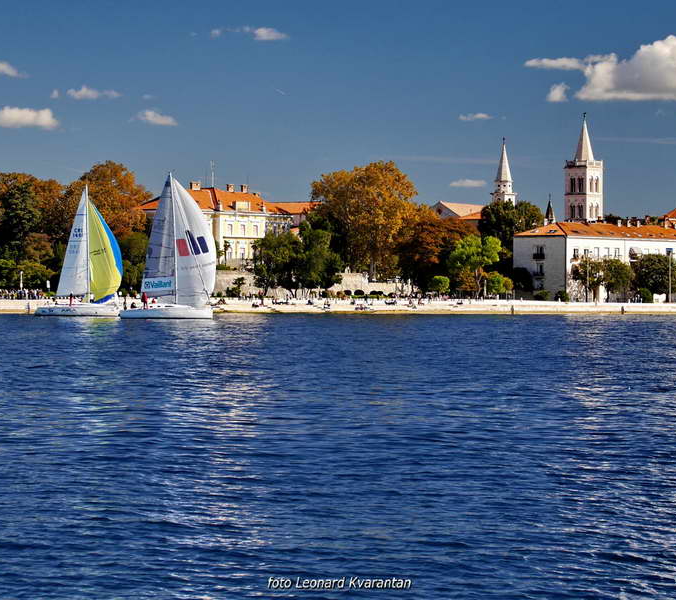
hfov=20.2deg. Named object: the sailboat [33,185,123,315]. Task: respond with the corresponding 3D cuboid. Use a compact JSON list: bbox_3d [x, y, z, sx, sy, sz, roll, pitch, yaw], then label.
[{"bbox_3d":[-33.140,-6.230,242.000,10.900,16.660,3.700,0,0,10],"label":"sailboat"}]

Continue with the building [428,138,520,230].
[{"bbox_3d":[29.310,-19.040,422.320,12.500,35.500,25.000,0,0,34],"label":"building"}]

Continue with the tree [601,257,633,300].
[{"bbox_3d":[47.760,-3.600,325.000,5.490,7.720,5.320,0,0,0],"label":"tree"}]

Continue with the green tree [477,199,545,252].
[{"bbox_3d":[32.680,-10.080,357.000,12.430,18.080,11.810,0,0,0],"label":"green tree"}]

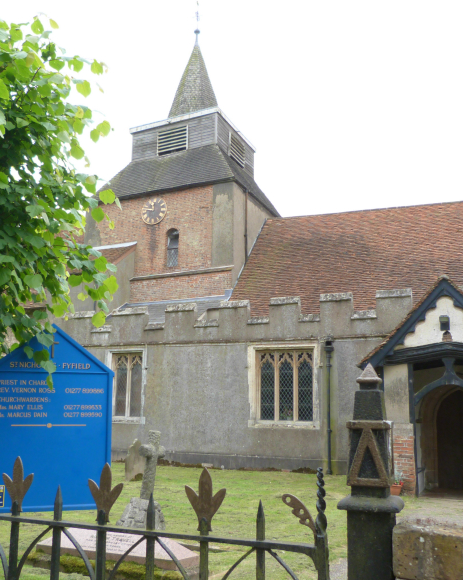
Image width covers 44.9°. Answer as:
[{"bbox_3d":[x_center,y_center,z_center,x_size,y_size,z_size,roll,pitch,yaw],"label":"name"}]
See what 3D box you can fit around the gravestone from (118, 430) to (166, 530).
[{"bbox_3d":[-1.335,2.826,8.400,0.520,1.410,0.580,-7,-12,35],"label":"gravestone"}]

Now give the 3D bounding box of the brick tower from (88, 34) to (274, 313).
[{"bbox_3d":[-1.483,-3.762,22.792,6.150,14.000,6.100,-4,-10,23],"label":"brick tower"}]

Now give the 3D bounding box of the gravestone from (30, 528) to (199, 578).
[{"bbox_3d":[-1.265,2.873,6.284,1.800,0.290,0.600,-4,-10,23],"label":"gravestone"}]

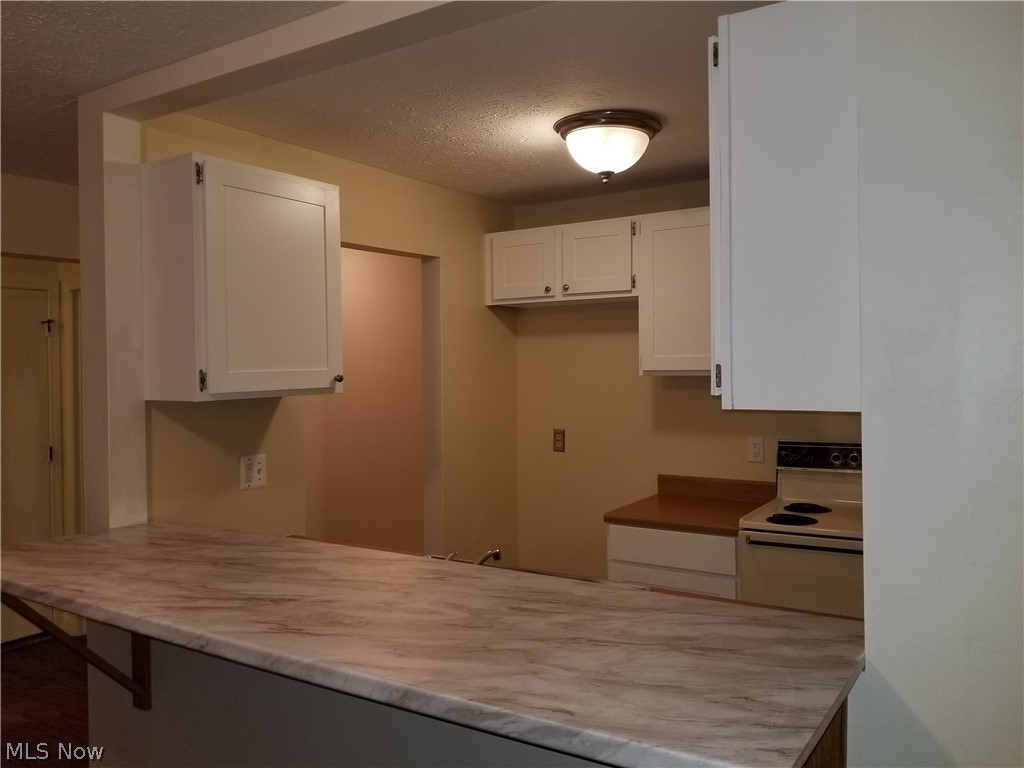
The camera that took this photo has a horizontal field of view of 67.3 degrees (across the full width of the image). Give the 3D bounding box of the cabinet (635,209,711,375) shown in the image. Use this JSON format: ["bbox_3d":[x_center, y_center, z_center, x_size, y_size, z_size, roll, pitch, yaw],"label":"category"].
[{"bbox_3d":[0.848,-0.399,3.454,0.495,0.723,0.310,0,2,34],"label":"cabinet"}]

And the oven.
[{"bbox_3d":[1.383,0.880,3.100,0.760,1.208,0.670,0,2,34],"label":"oven"}]

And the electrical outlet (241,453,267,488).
[{"bbox_3d":[-0.967,0.332,2.887,0.010,0.124,0.117,0,2,34],"label":"electrical outlet"}]

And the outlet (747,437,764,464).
[{"bbox_3d":[1.156,0.314,3.648,0.078,0.121,0.010,0,2,34],"label":"outlet"}]

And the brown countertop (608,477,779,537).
[{"bbox_3d":[0.829,0.538,3.498,0.602,0.137,0.635,0,2,34],"label":"brown countertop"}]

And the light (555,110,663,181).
[{"bbox_3d":[0.352,-0.852,2.825,0.390,0.222,0.390,-1,1,0],"label":"light"}]

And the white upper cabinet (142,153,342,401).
[{"bbox_3d":[-0.919,-0.335,2.671,0.325,0.760,0.600,0,2,34],"label":"white upper cabinet"}]

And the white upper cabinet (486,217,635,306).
[{"bbox_3d":[0.308,-0.613,3.996,0.888,0.385,0.320,0,2,34],"label":"white upper cabinet"}]

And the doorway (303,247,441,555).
[{"bbox_3d":[-0.639,0.445,3.497,0.120,2.112,0.884,0,2,34],"label":"doorway"}]

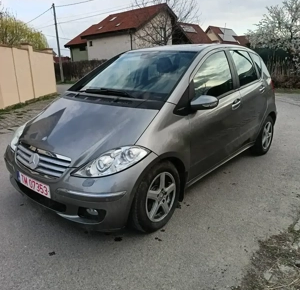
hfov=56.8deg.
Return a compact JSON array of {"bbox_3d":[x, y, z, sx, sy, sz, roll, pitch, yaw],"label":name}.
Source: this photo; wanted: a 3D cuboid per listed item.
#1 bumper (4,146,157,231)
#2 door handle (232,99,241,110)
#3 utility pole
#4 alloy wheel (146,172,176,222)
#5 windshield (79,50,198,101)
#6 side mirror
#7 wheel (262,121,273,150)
[{"bbox_3d":[-0.798,0.235,2.558,1.740,0.570,0.630,13,22,39],"label":"bumper"},{"bbox_3d":[0.975,-0.456,3.109,0.060,0.070,0.220,13,22,39],"label":"door handle"},{"bbox_3d":[-6.774,-7.504,20.703,0.250,5.550,0.250,-6,17,-16],"label":"utility pole"},{"bbox_3d":[0.049,0.429,2.394,0.170,0.428,0.428,13,22,39],"label":"alloy wheel"},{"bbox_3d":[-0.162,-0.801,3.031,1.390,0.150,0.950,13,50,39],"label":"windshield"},{"bbox_3d":[0.471,-0.371,2.443,0.220,0.145,0.150,13,22,39],"label":"side mirror"},{"bbox_3d":[1.723,-0.146,4.255,0.170,0.428,0.428,13,22,39],"label":"wheel"}]

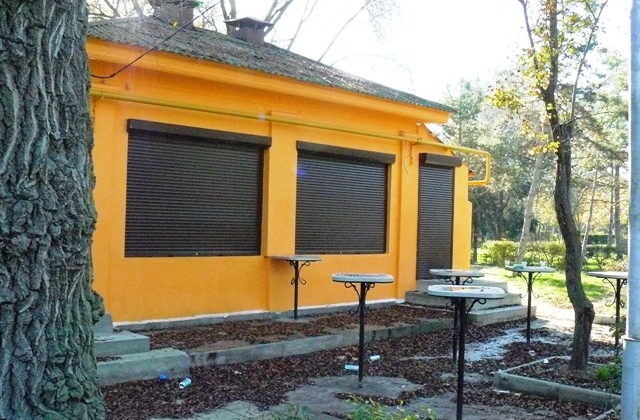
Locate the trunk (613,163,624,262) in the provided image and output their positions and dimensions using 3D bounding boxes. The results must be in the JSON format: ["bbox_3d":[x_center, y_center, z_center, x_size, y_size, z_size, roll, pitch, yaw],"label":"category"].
[{"bbox_3d":[16.091,0.081,36.000,0.330,5.200,0.330,1,-1,27],"label":"trunk"}]

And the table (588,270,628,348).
[{"bbox_3d":[3.892,1.320,8.699,0.588,0.990,0.588,2,-1,-30],"label":"table"}]

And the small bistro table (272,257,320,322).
[{"bbox_3d":[-0.323,1.105,9.304,0.559,0.867,0.559,3,-1,-37],"label":"small bistro table"}]

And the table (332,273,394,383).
[{"bbox_3d":[0.413,1.154,6.467,0.588,1.029,0.588,2,-1,0],"label":"table"}]

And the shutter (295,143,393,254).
[{"bbox_3d":[0.453,-0.121,10.380,1.999,1.646,0.176,3,-2,-42],"label":"shutter"}]

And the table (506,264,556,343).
[{"bbox_3d":[2.813,1.283,8.921,0.559,1.009,0.559,2,-1,3],"label":"table"}]

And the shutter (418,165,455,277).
[{"bbox_3d":[2.112,0.176,11.782,1.029,2.087,0.157,3,-2,-42],"label":"shutter"}]

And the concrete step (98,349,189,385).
[{"bbox_3d":[-1.890,1.494,6.241,1.323,0.206,0.392,3,-2,-42],"label":"concrete step"}]

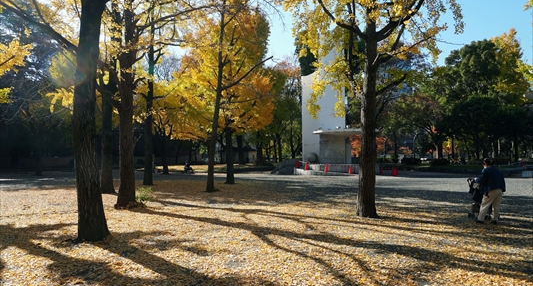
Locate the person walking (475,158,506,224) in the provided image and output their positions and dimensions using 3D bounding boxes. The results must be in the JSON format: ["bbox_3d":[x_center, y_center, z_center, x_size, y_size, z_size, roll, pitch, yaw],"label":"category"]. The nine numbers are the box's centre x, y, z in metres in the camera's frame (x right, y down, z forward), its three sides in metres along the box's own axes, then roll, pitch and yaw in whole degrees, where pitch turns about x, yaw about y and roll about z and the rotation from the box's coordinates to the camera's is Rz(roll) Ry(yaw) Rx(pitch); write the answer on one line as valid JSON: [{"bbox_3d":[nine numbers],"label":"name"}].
[{"bbox_3d":[5.480,1.180,8.150,0.540,1.620,0.560,0,-2,-16],"label":"person walking"}]

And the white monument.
[{"bbox_3d":[5.850,-3.200,30.000,5.200,10.600,2.500,-1,-2,18],"label":"white monument"}]

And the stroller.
[{"bbox_3d":[5.560,1.460,8.650,0.520,1.050,0.820,0,-2,-12],"label":"stroller"}]

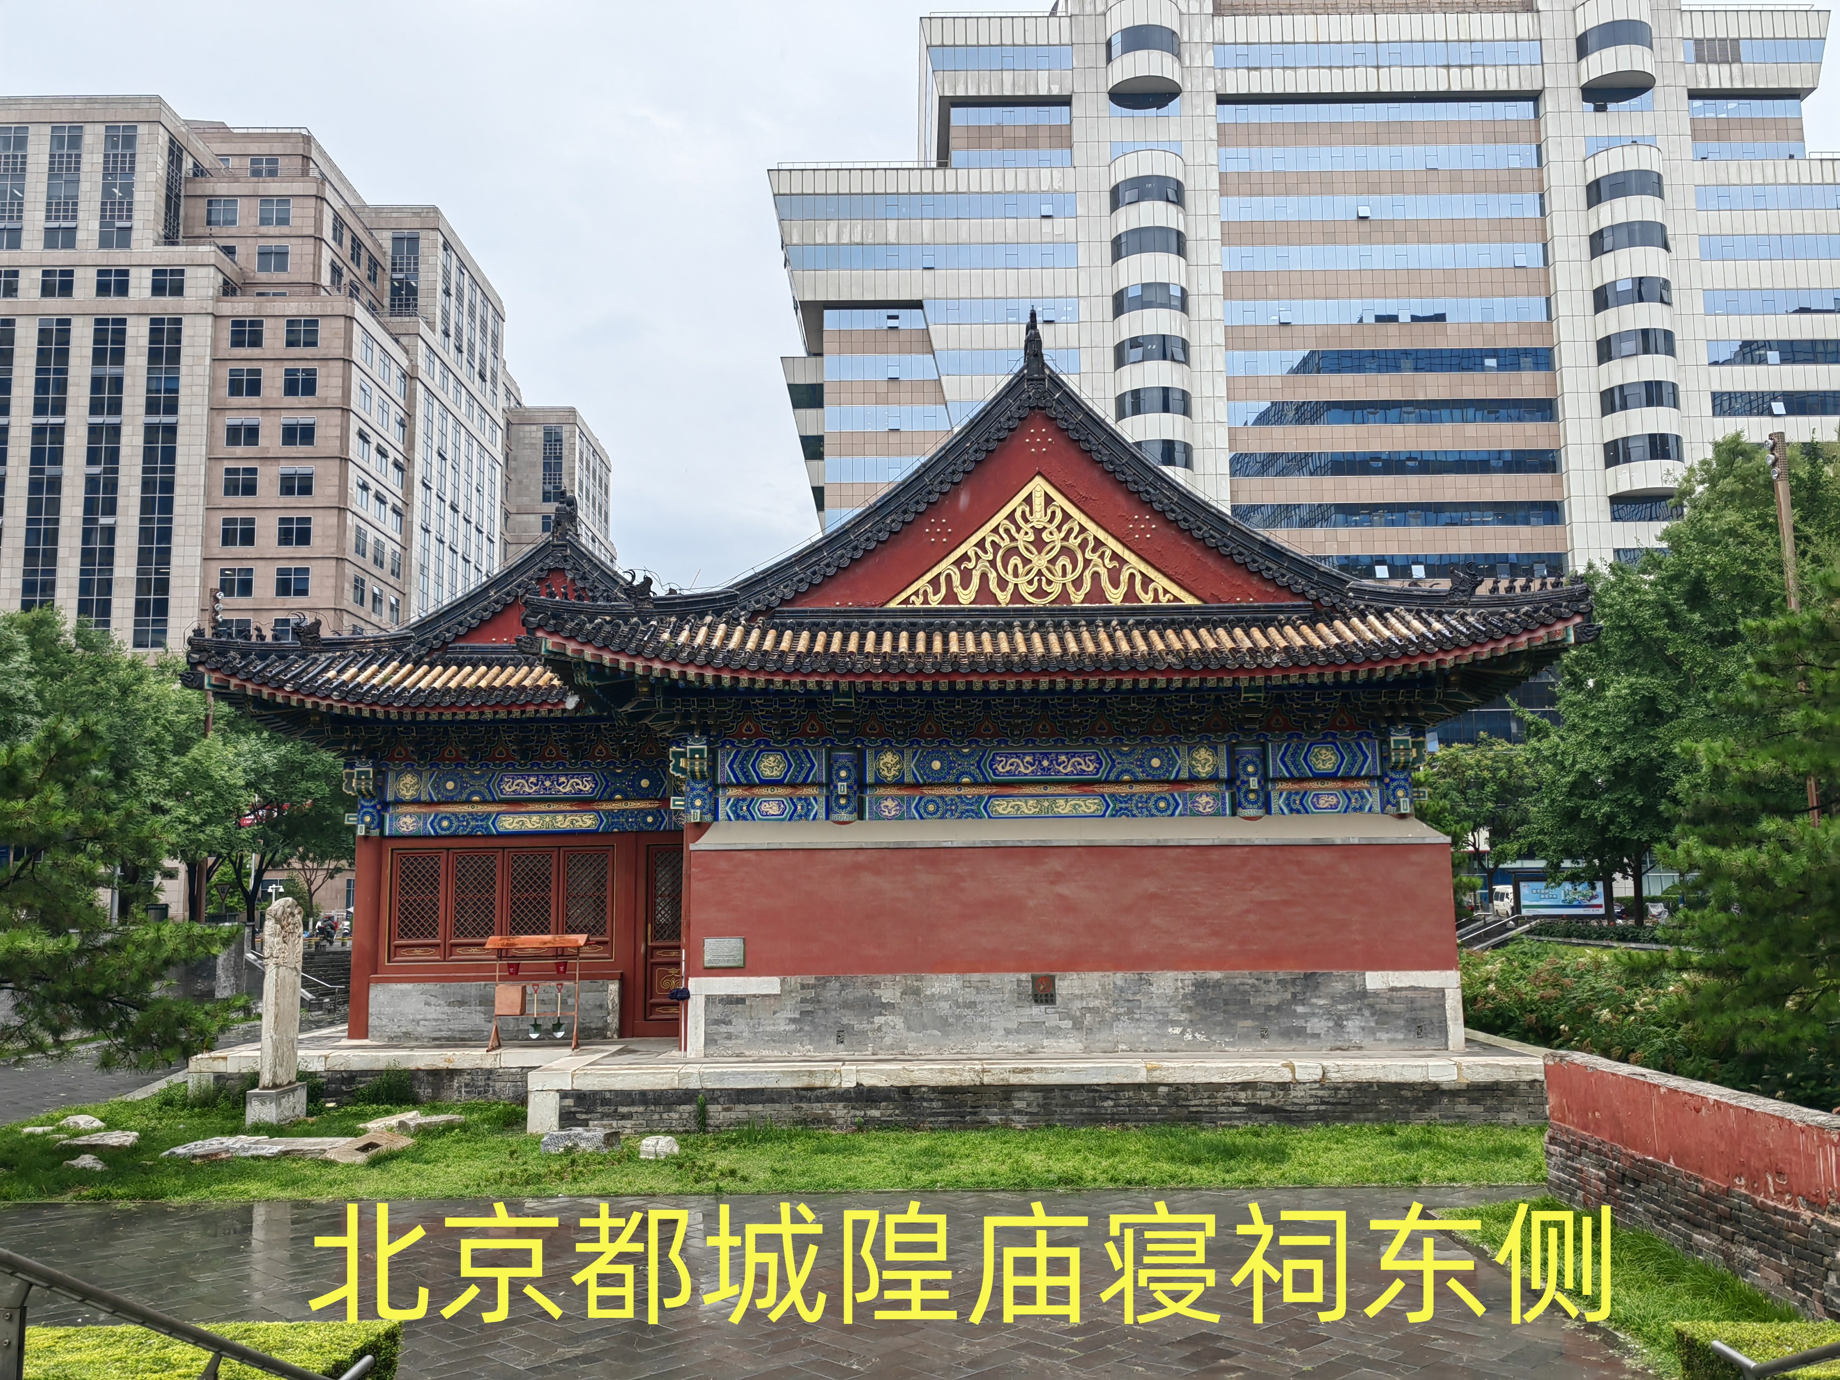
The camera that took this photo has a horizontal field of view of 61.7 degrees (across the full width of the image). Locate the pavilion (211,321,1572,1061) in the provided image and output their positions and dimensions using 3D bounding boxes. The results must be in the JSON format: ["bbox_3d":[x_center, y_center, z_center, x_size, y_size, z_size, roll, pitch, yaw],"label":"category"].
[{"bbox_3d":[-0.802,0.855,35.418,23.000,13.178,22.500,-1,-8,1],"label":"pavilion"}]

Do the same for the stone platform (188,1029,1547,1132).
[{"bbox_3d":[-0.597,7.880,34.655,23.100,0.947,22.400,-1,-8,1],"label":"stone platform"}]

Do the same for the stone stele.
[{"bbox_3d":[-10.579,5.281,25.565,0.500,3.639,1.000,-1,-8,1],"label":"stone stele"}]

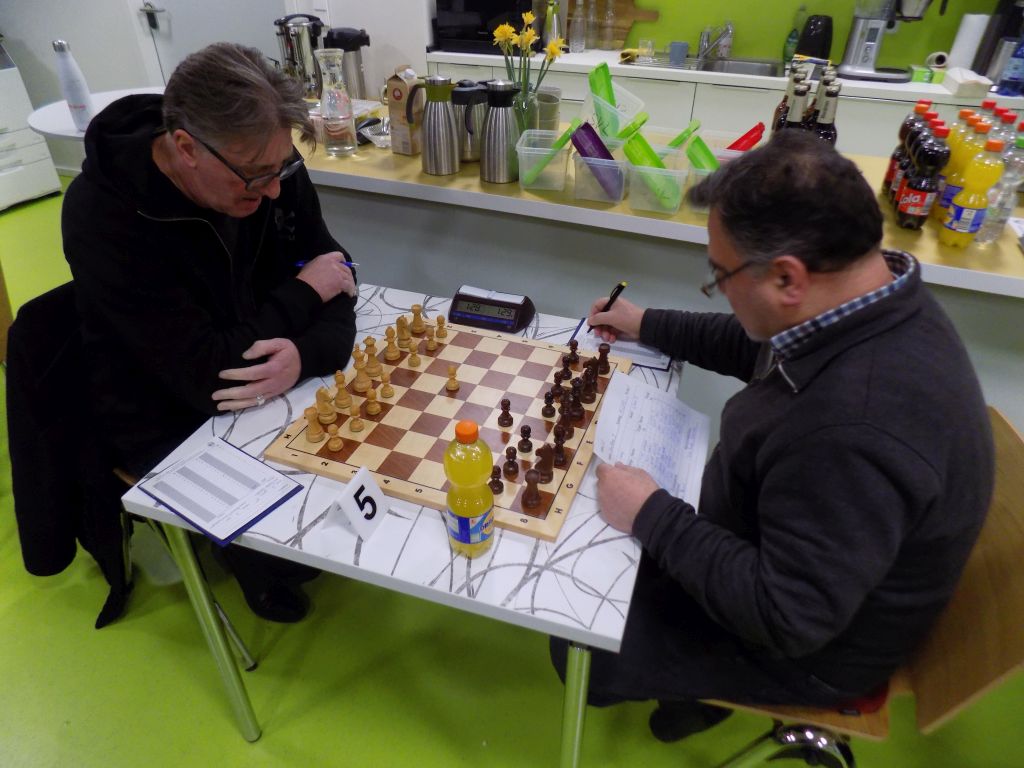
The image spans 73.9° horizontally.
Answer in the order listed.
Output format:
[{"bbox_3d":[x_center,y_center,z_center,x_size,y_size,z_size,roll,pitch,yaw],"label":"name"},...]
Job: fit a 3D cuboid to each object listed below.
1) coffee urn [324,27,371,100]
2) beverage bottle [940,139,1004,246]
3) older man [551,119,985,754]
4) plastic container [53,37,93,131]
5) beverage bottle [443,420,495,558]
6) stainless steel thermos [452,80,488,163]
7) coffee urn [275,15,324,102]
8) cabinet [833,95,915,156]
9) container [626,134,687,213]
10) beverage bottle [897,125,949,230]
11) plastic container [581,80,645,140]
[{"bbox_3d":[-0.656,-1.301,2.759,0.170,0.275,0.140,10,35,13],"label":"coffee urn"},{"bbox_3d":[1.006,-0.412,1.482,0.066,0.225,0.066,22,40,28],"label":"beverage bottle"},{"bbox_3d":[0.377,0.225,1.214,0.680,1.300,0.660,9,35,12],"label":"older man"},{"bbox_3d":[-1.396,-0.949,2.172,0.072,0.260,0.072,-18,39,-25],"label":"plastic container"},{"bbox_3d":[-0.058,0.147,0.927,0.067,0.227,0.067,1,34,0],"label":"beverage bottle"},{"bbox_3d":[-0.130,-0.785,2.026,0.150,0.212,0.115,1,35,0],"label":"stainless steel thermos"},{"bbox_3d":[-0.868,-1.318,2.757,0.175,0.300,0.160,18,38,23],"label":"coffee urn"},{"bbox_3d":[1.841,-1.153,3.617,0.600,0.790,0.580,13,36,16],"label":"cabinet"},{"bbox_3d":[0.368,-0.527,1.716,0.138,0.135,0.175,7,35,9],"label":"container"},{"bbox_3d":[0.952,-0.474,1.572,0.066,0.225,0.066,25,41,31],"label":"beverage bottle"},{"bbox_3d":[0.313,-0.859,2.163,0.144,0.112,0.164,34,44,2],"label":"plastic container"}]

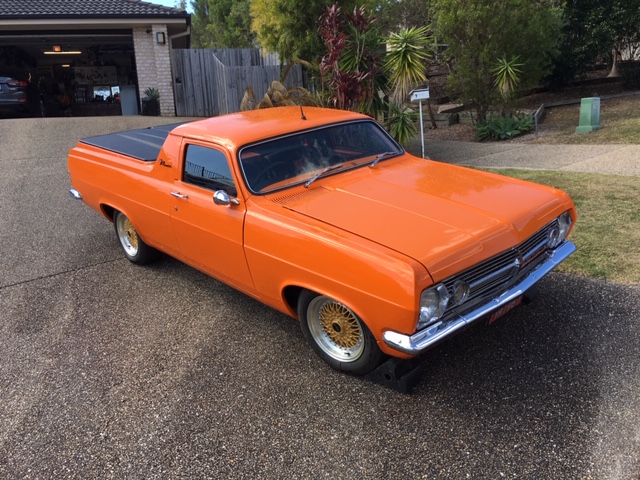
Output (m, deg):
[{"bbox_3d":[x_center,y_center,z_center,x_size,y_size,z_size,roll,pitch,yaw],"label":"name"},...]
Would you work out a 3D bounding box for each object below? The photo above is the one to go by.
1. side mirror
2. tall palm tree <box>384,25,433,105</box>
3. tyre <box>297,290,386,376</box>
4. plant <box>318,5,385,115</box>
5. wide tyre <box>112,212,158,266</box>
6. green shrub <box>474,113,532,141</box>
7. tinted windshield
[{"bbox_3d":[-0.573,-0.268,3.302,0.145,0.095,0.100,-15,23,-28],"label":"side mirror"},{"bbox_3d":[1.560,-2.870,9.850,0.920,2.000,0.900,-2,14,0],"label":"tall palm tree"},{"bbox_3d":[0.159,0.480,3.124,0.600,0.600,0.215,15,27,41],"label":"tyre"},{"bbox_3d":[0.640,-3.280,10.750,1.350,2.500,1.150,-2,14,0],"label":"plant"},{"bbox_3d":[-1.697,-0.073,4.993,0.215,0.600,0.600,-21,26,-39],"label":"wide tyre"},{"bbox_3d":[3.500,-2.190,10.250,1.080,0.470,0.950,-2,14,0],"label":"green shrub"},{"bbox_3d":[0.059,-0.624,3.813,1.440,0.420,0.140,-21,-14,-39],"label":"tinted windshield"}]

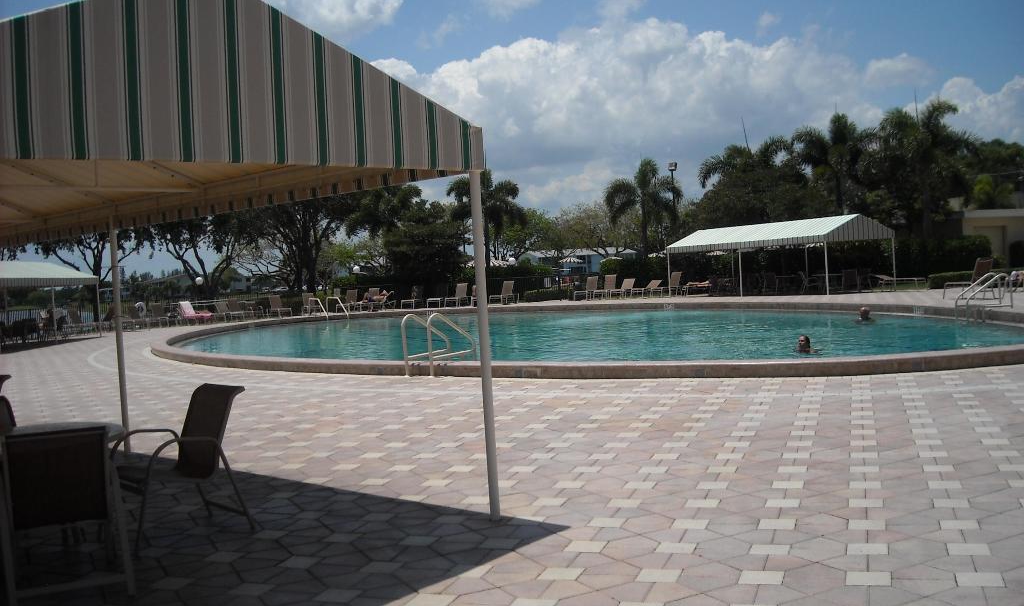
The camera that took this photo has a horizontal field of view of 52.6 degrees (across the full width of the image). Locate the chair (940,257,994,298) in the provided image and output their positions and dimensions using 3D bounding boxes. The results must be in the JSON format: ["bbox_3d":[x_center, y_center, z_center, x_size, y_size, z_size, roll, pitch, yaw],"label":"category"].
[{"bbox_3d":[11.697,-0.622,26.300,0.660,1.050,1.450,-4,2,-31],"label":"chair"}]

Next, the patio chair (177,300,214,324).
[{"bbox_3d":[-14.779,0.436,48.500,1.600,1.050,0.680,-2,2,45],"label":"patio chair"}]

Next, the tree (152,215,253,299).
[{"bbox_3d":[-19.665,-3.155,66.000,7.100,7.600,7.000,-3,1,0],"label":"tree"}]

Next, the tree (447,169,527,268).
[{"bbox_3d":[-1.656,-4.699,70.000,5.200,8.600,5.200,-3,1,0],"label":"tree"}]

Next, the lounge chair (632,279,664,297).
[{"bbox_3d":[6.427,-0.698,48.754,0.640,0.820,1.850,-2,2,34],"label":"lounge chair"}]

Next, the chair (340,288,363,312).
[{"bbox_3d":[-7.740,-0.047,49.268,0.640,1.050,1.600,-3,2,12],"label":"chair"}]

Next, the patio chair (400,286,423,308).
[{"bbox_3d":[-4.565,-0.266,47.500,0.650,1.020,1.450,-2,2,22],"label":"patio chair"}]

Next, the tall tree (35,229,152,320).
[{"bbox_3d":[-20.216,-1.609,49.917,5.500,5.500,5.200,-3,2,0],"label":"tall tree"}]

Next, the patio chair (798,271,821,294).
[{"bbox_3d":[12.027,-0.819,42.000,0.750,0.920,0.600,-3,2,13],"label":"patio chair"}]

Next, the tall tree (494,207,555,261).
[{"bbox_3d":[0.810,-3.819,74.908,5.000,6.100,5.000,-3,2,0],"label":"tall tree"}]

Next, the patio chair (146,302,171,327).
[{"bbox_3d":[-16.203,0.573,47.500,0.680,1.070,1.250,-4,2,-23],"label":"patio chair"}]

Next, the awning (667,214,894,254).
[{"bbox_3d":[11.750,-3.080,46.700,3.800,1.000,10.400,-4,2,-28],"label":"awning"}]

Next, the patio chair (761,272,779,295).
[{"bbox_3d":[11.587,-0.876,46.500,0.600,0.930,0.650,-2,2,37],"label":"patio chair"}]

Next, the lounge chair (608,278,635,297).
[{"bbox_3d":[5.199,-0.705,48.748,0.640,0.970,1.750,-2,2,29],"label":"lounge chair"}]

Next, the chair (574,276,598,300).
[{"bbox_3d":[3.441,-0.697,47.500,0.650,1.030,1.450,-2,2,31],"label":"chair"}]

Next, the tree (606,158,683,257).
[{"bbox_3d":[7.538,-4.520,60.886,4.400,7.600,4.400,-3,2,0],"label":"tree"}]

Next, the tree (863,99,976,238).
[{"bbox_3d":[18.323,-4.894,46.880,4.900,8.000,4.900,-3,2,0],"label":"tree"}]

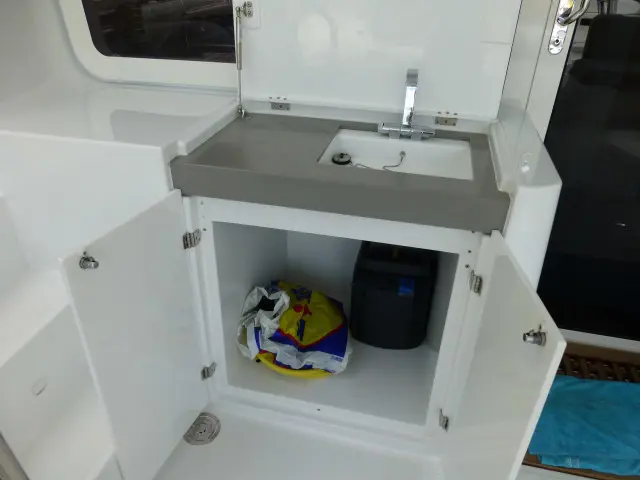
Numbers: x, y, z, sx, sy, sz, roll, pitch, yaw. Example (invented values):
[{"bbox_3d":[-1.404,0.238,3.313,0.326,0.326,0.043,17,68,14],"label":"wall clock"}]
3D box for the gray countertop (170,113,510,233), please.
[{"bbox_3d":[0.072,-0.215,1.214,0.770,0.083,0.487,8,30,11],"label":"gray countertop"}]

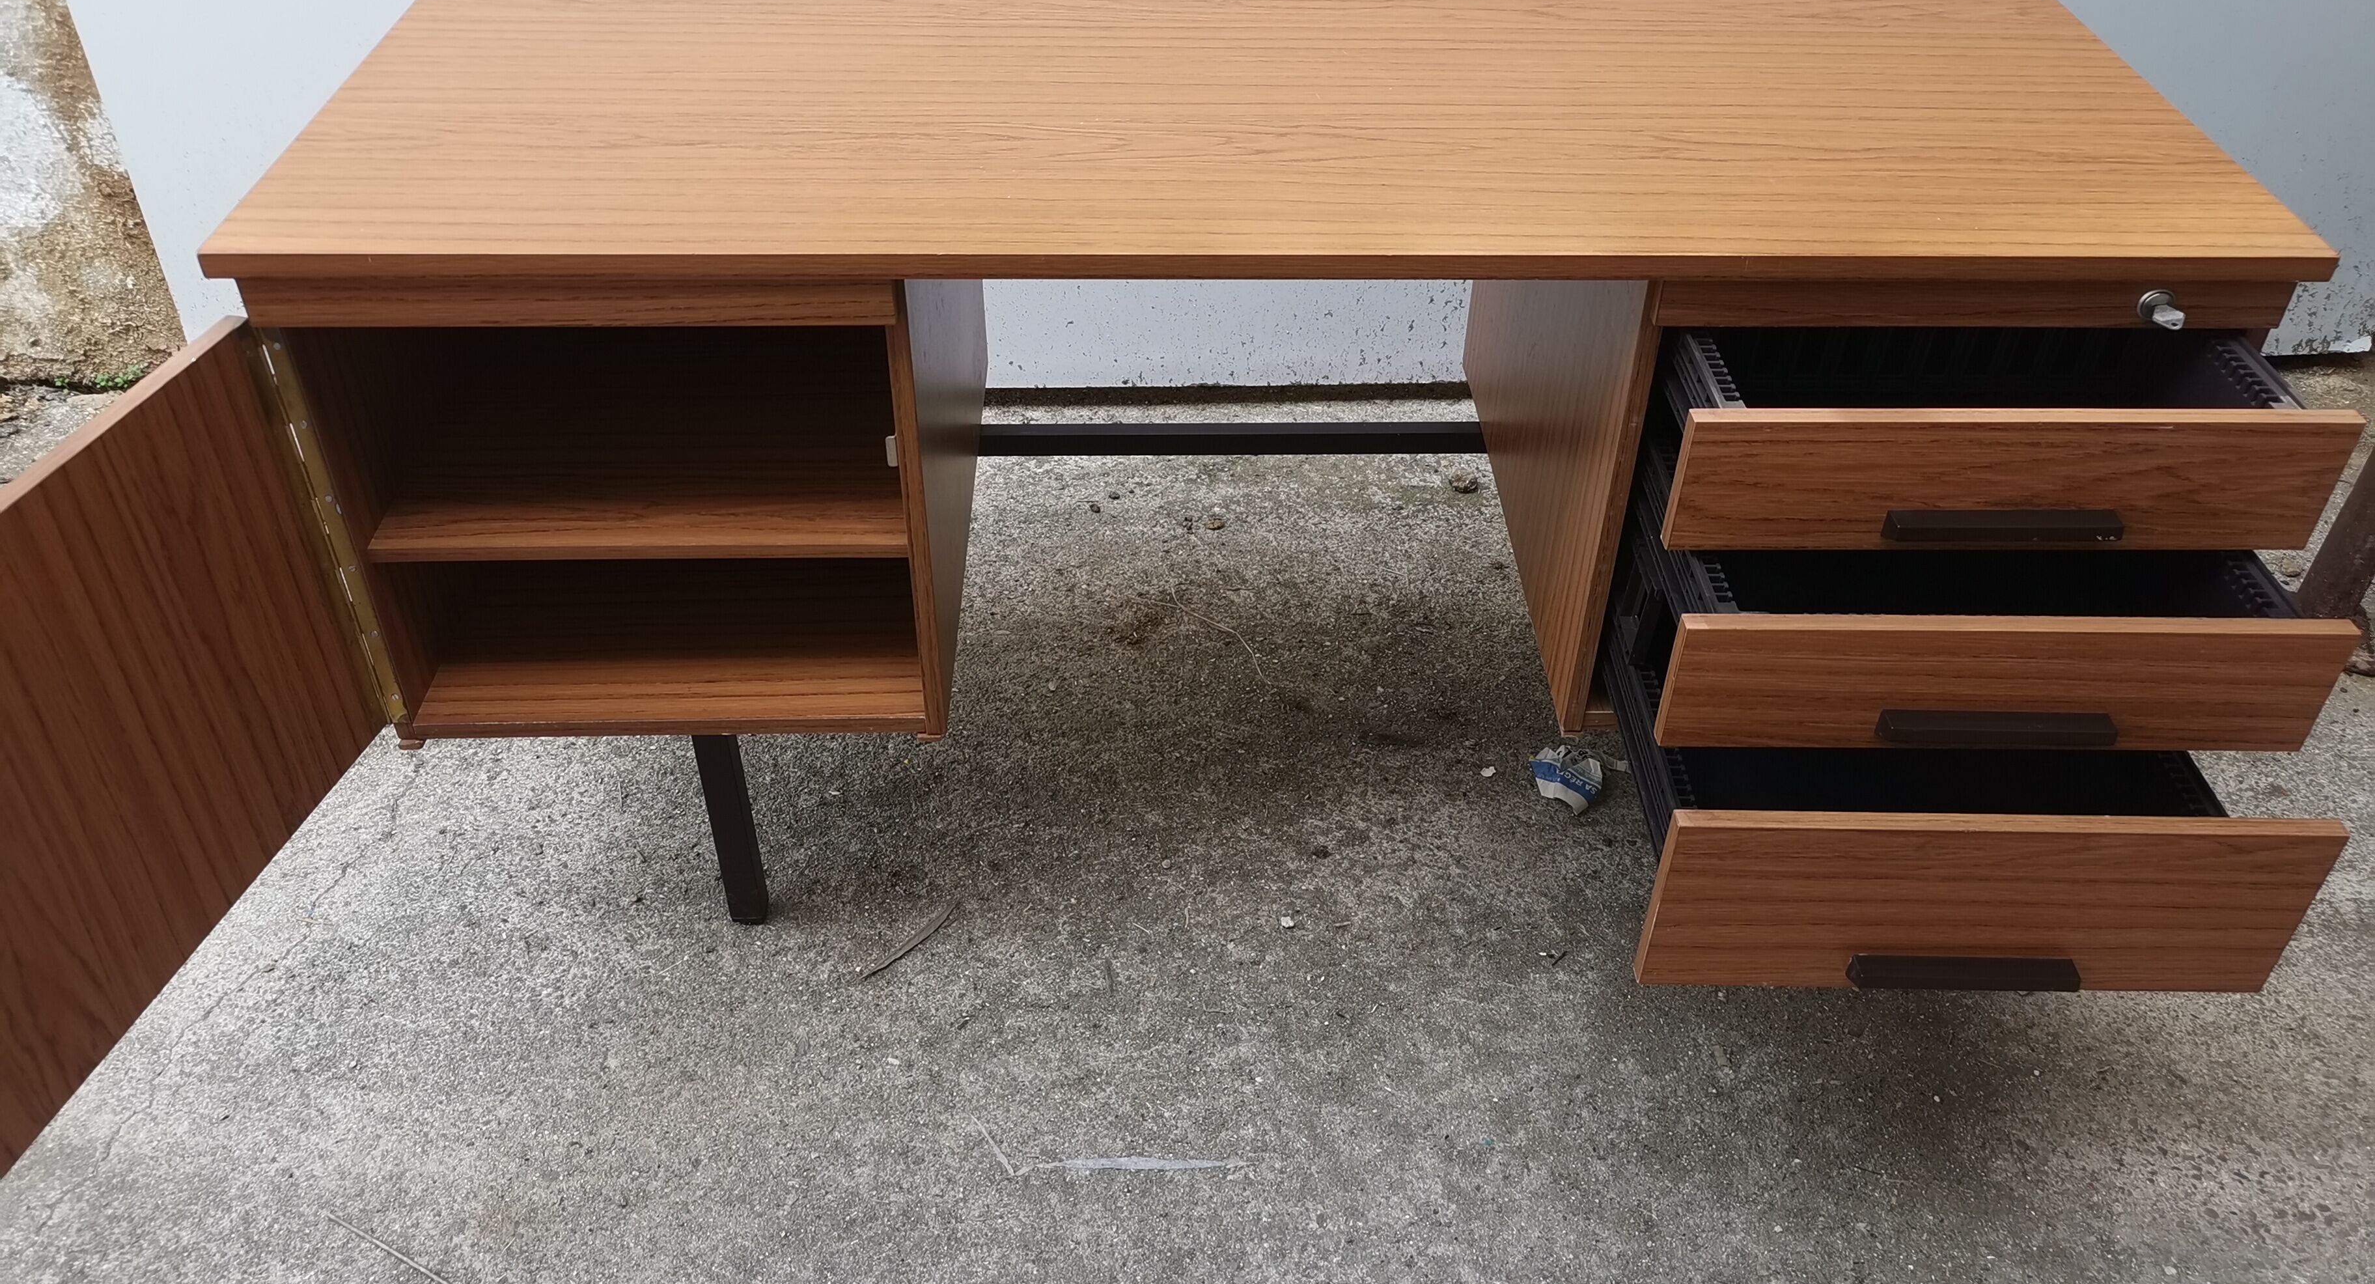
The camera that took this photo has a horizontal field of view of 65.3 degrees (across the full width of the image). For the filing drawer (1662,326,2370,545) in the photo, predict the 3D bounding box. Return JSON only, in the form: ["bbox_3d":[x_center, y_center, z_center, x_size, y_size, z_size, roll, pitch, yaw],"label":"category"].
[{"bbox_3d":[0.577,-0.255,1.484,0.465,0.108,0.500,0,39,-1],"label":"filing drawer"}]

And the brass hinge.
[{"bbox_3d":[-0.668,-0.073,1.445,0.027,0.378,0.018,0,39,-2],"label":"brass hinge"}]

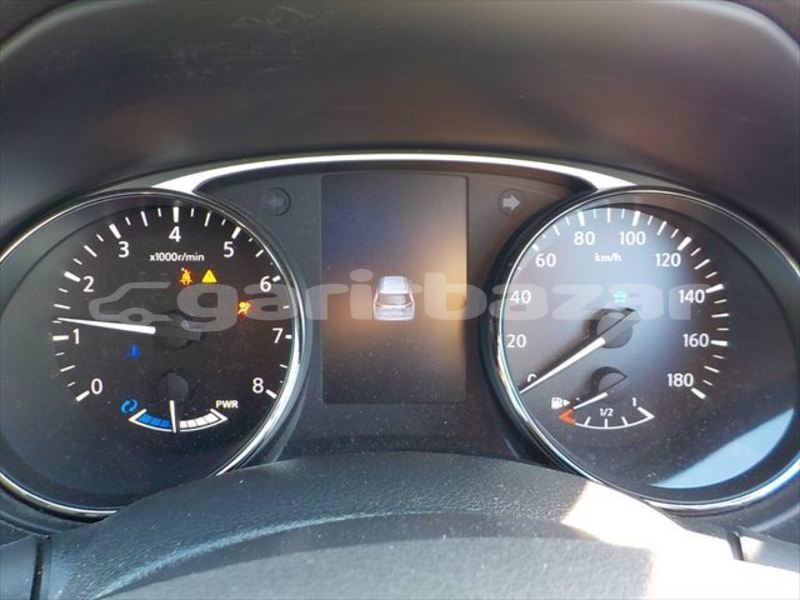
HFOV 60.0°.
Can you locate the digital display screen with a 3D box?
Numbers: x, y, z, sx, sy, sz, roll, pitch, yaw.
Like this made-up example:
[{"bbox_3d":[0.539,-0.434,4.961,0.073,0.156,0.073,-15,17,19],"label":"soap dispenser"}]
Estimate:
[{"bbox_3d":[-0.002,-0.005,0.333,0.068,0.107,0.010,0,3,-1],"label":"digital display screen"}]

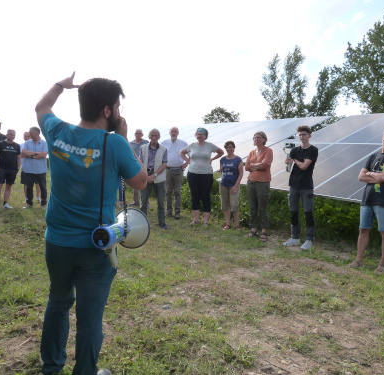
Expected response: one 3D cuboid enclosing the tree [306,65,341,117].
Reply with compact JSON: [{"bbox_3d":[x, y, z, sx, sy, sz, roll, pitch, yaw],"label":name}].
[{"bbox_3d":[14.928,-9.012,41.990,4.420,9.751,4.420,1,8,0],"label":"tree"}]

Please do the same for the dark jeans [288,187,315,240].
[{"bbox_3d":[1.600,0.325,5.270,0.370,0.860,0.290,6,10,30],"label":"dark jeans"}]

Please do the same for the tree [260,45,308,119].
[{"bbox_3d":[10.647,-10.563,42.984,5.835,12.346,5.835,1,8,0],"label":"tree"}]

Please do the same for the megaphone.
[{"bbox_3d":[-0.415,0.285,2.060,0.230,0.300,0.330,6,10,30],"label":"megaphone"}]

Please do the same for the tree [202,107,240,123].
[{"bbox_3d":[5.195,-11.096,64.997,7.200,6.819,7.200,1,8,0],"label":"tree"}]

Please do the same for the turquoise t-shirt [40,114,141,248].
[{"bbox_3d":[-0.595,-0.035,2.120,0.530,0.760,0.350,3,8,12],"label":"turquoise t-shirt"}]

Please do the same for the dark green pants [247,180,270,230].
[{"bbox_3d":[1.055,0.250,5.690,0.370,0.850,0.280,5,9,25],"label":"dark green pants"}]

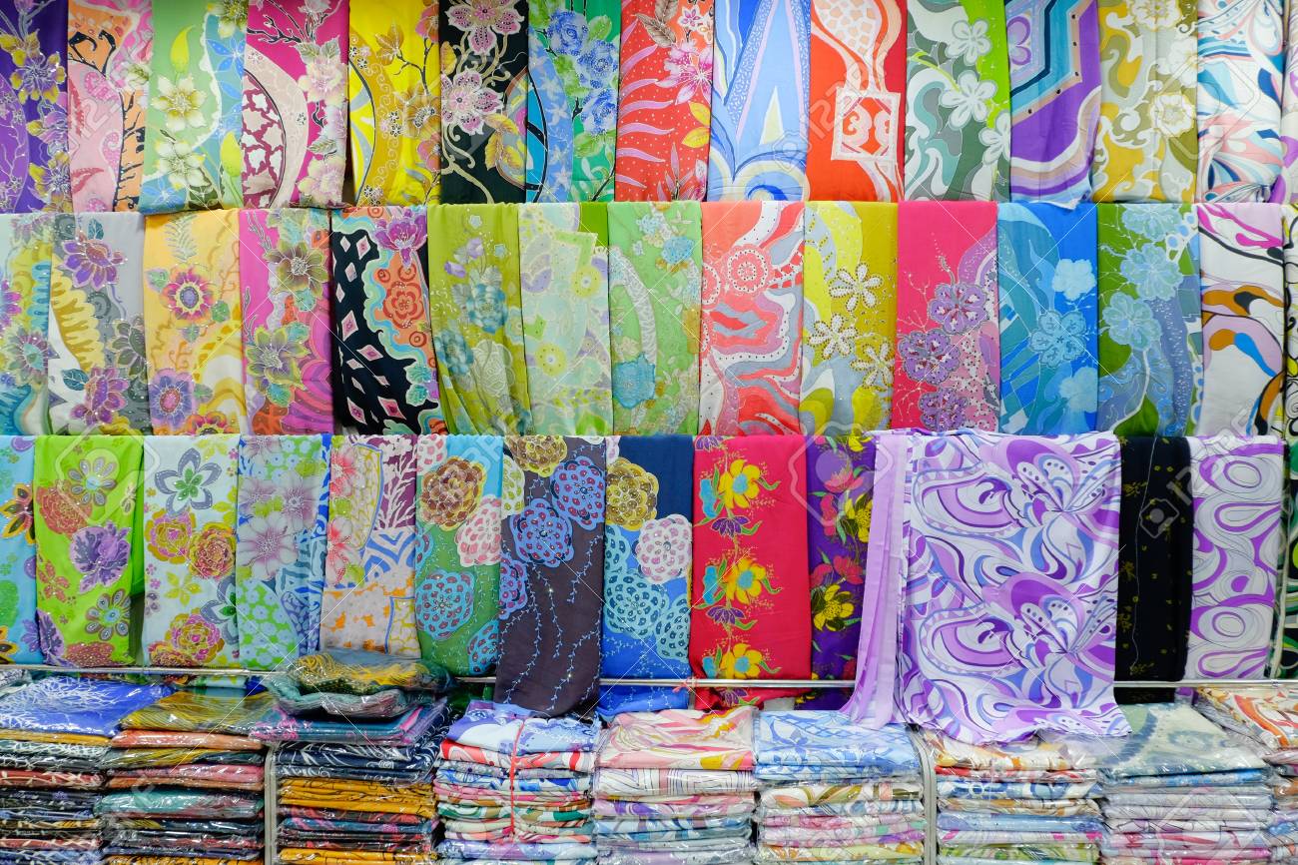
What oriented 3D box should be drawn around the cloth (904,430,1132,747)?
[{"bbox_3d":[0.772,0.327,1.894,0.478,0.658,0.130,0,0,2],"label":"cloth"}]

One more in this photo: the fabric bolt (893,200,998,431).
[{"bbox_3d":[0.662,-0.255,1.964,0.237,0.523,0.080,0,0,2],"label":"fabric bolt"}]

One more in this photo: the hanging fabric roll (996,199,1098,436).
[{"bbox_3d":[0.885,-0.250,1.955,0.224,0.523,0.080,0,0,2],"label":"hanging fabric roll"}]

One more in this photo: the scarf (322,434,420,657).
[{"bbox_3d":[-0.615,0.263,1.965,0.217,0.512,0.080,0,0,2],"label":"scarf"}]

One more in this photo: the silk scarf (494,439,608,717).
[{"bbox_3d":[-0.213,0.315,1.949,0.239,0.617,0.080,0,0,2],"label":"silk scarf"}]

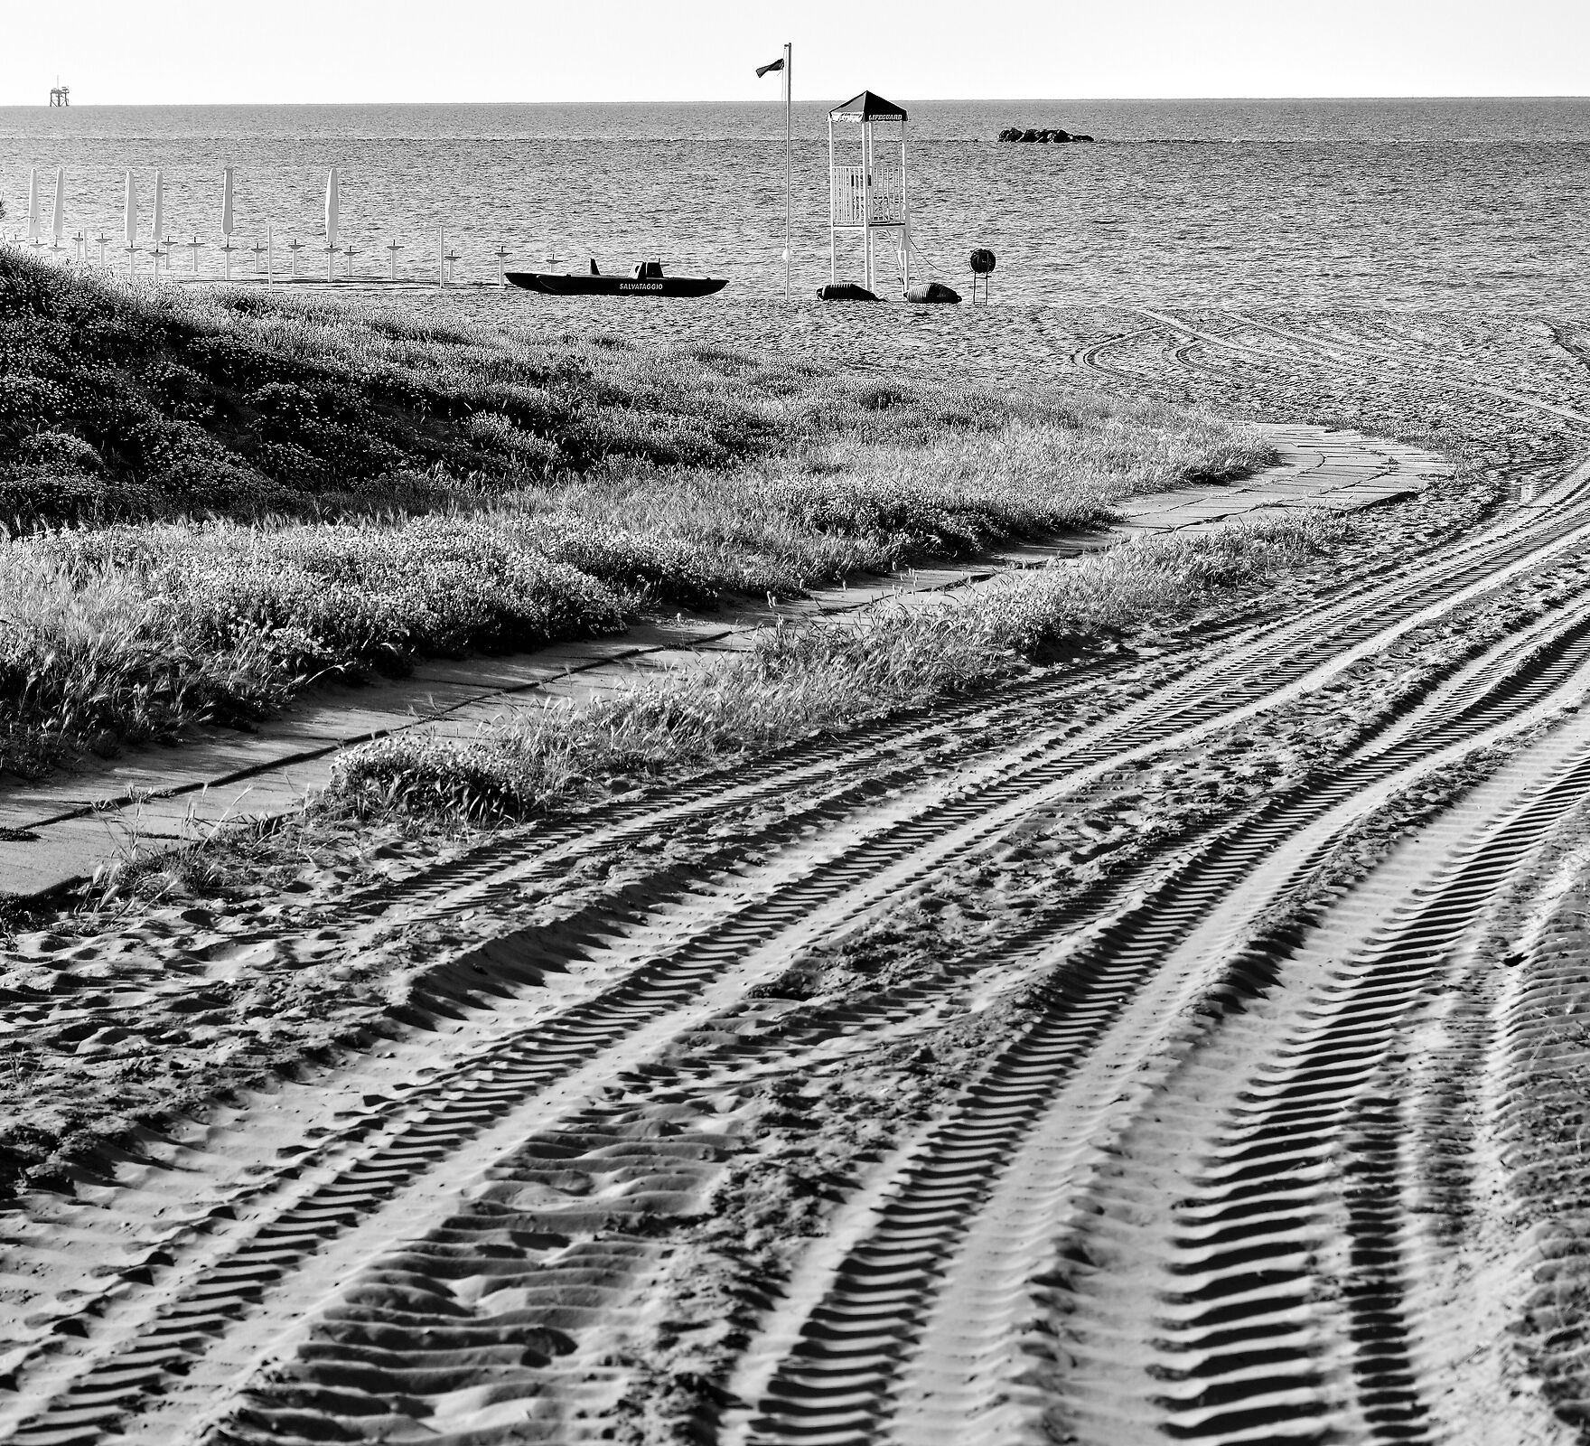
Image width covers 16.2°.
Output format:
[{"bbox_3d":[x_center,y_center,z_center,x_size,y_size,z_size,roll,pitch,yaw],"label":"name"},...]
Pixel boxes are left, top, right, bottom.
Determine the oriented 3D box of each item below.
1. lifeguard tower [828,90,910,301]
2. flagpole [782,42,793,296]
[{"bbox_3d":[1.523,-10.872,114.771,1.150,4.115,1.150,-6,8,-41],"label":"lifeguard tower"},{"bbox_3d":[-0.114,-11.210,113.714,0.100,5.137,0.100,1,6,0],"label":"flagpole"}]

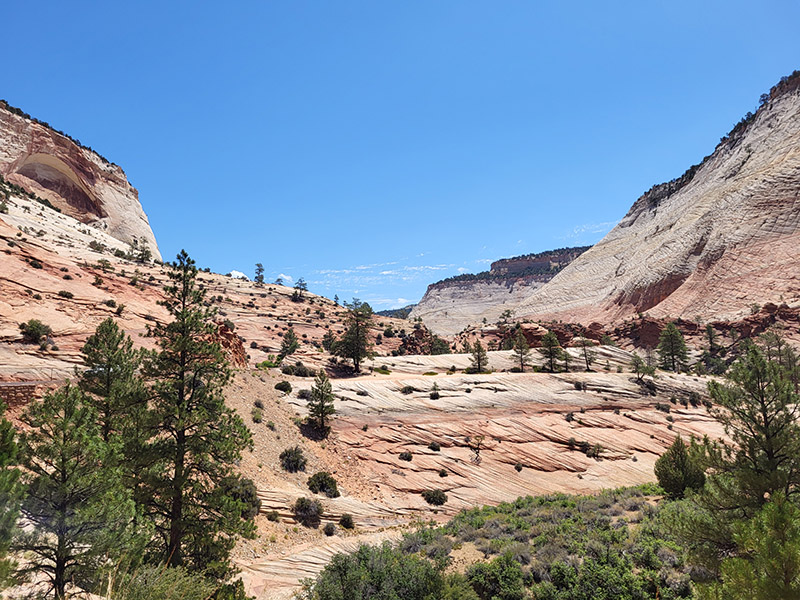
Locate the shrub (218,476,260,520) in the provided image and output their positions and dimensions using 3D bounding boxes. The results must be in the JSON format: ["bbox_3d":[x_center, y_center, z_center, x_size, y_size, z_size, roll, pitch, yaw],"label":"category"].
[{"bbox_3d":[-12.990,16.210,49.000,3.470,3.220,3.120,0,-2,0],"label":"shrub"}]

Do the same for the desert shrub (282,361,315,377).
[{"bbox_3d":[-13.750,9.380,82.000,4.710,2.120,2.820,0,-2,0],"label":"desert shrub"}]

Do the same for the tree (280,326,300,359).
[{"bbox_3d":[-17.310,6.800,95.000,3.160,4.900,3.000,0,-2,0],"label":"tree"}]

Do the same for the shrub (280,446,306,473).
[{"bbox_3d":[-10.630,15.980,60.000,2.700,2.410,2.560,0,-2,0],"label":"shrub"}]

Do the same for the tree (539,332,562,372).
[{"bbox_3d":[28.050,9.590,112.000,4.380,7.800,4.250,0,-5,0],"label":"tree"}]

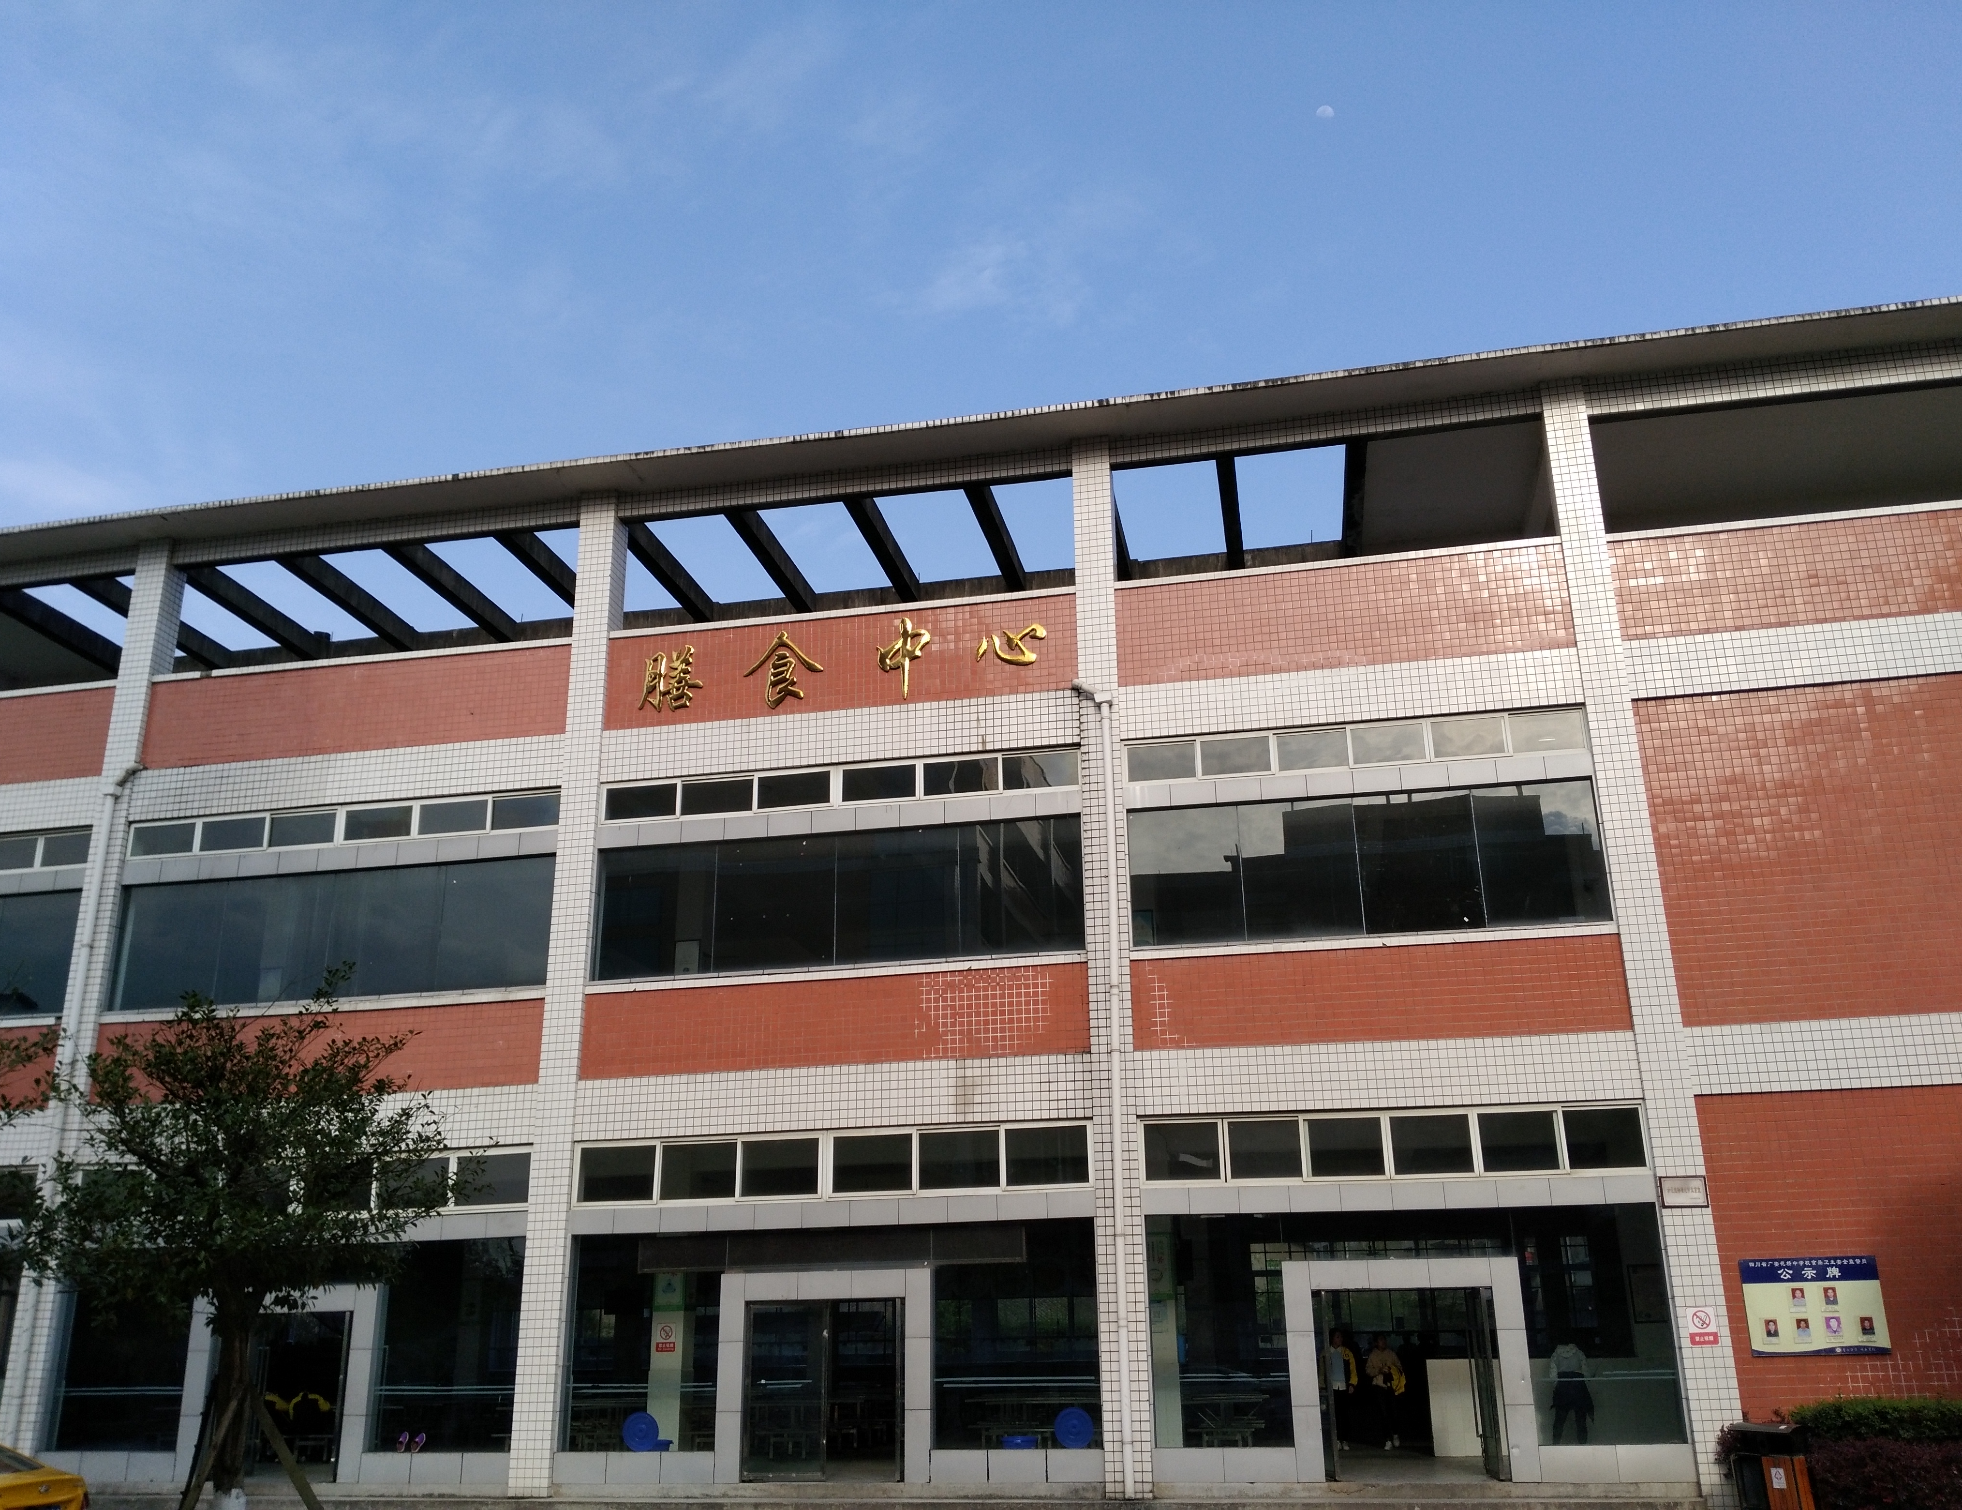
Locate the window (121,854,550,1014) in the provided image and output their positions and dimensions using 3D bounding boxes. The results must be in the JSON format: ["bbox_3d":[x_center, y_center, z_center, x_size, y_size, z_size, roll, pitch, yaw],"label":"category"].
[{"bbox_3d":[-9.431,2.587,23.562,6.881,1.889,0.080,-5,-19,10],"label":"window"}]

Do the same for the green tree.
[{"bbox_3d":[-7.809,5.300,17.056,4.300,6.081,4.200,-5,-19,10],"label":"green tree"}]

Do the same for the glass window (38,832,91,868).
[{"bbox_3d":[-13.957,1.438,24.808,0.830,0.513,0.080,-5,-19,10],"label":"glass window"}]

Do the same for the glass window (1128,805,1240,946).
[{"bbox_3d":[2.660,1.589,21.461,1.365,1.809,0.083,-5,-19,10],"label":"glass window"}]

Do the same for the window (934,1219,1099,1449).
[{"bbox_3d":[0.417,7.142,20.087,2.020,2.630,0.090,-5,-19,10],"label":"window"}]

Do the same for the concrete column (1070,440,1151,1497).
[{"bbox_3d":[1.705,2.126,21.403,0.556,13.921,0.540,-5,-19,10],"label":"concrete column"}]

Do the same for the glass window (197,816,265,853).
[{"bbox_3d":[-11.214,1.199,24.341,1.060,0.485,0.100,-5,-19,11],"label":"glass window"}]

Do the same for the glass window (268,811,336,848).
[{"bbox_3d":[-10.053,1.094,24.095,1.042,0.482,0.080,-5,-19,10],"label":"glass window"}]

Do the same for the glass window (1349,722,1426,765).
[{"bbox_3d":[5.244,-0.152,21.022,0.902,0.497,0.080,-5,-19,11],"label":"glass window"}]

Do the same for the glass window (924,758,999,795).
[{"bbox_3d":[-0.262,0.301,22.282,1.029,0.439,0.080,-5,-19,10],"label":"glass window"}]

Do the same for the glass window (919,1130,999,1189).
[{"bbox_3d":[-0.285,5.146,20.695,1.035,0.707,0.100,-5,-19,11],"label":"glass window"}]

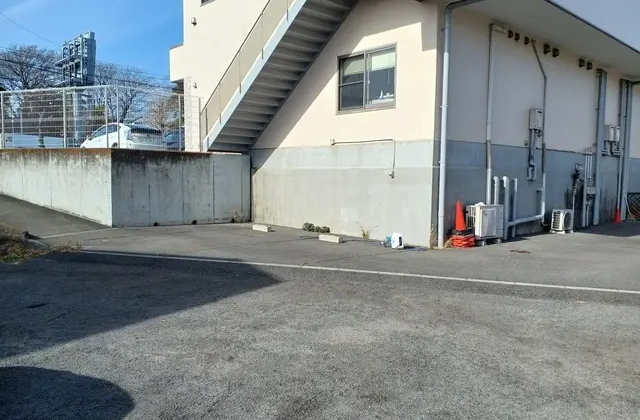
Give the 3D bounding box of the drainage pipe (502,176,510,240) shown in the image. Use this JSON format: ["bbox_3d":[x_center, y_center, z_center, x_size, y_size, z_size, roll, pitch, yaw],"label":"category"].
[{"bbox_3d":[4.485,-0.050,12.022,0.118,1.480,0.178,-3,5,-42],"label":"drainage pipe"}]

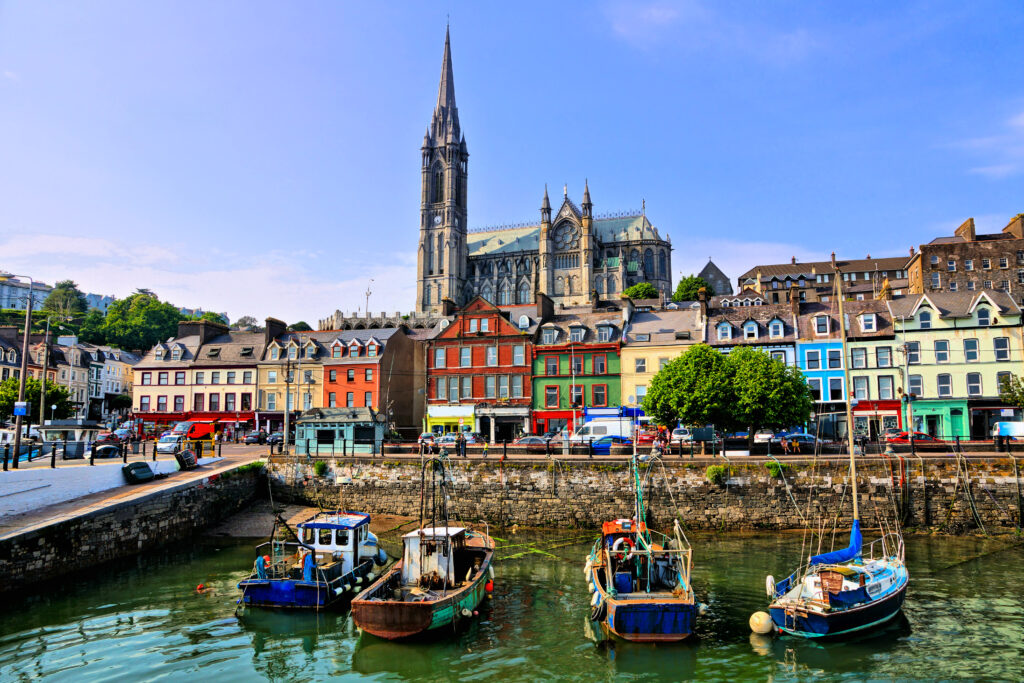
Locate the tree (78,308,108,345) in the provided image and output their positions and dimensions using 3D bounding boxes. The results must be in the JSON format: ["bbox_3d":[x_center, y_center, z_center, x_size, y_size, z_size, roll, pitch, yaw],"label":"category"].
[{"bbox_3d":[-90.168,-3.006,146.589,6.000,8.000,6.000,4,-9,-31],"label":"tree"}]

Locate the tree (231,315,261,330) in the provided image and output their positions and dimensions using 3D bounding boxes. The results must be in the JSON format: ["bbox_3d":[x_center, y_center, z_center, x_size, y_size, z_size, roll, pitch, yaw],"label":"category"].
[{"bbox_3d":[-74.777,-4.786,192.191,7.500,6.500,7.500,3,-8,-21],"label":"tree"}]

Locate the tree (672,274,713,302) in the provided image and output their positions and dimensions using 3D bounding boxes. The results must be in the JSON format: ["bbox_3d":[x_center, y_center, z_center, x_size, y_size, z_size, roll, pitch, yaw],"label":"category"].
[{"bbox_3d":[43.495,-11.178,162.574,10.000,9.500,10.000,-2,-7,17],"label":"tree"}]

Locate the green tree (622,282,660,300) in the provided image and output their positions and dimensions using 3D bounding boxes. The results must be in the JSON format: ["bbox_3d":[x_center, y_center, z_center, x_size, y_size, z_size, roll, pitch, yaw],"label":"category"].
[{"bbox_3d":[31.292,-10.535,164.510,8.800,7.500,8.800,-2,-7,17],"label":"green tree"}]

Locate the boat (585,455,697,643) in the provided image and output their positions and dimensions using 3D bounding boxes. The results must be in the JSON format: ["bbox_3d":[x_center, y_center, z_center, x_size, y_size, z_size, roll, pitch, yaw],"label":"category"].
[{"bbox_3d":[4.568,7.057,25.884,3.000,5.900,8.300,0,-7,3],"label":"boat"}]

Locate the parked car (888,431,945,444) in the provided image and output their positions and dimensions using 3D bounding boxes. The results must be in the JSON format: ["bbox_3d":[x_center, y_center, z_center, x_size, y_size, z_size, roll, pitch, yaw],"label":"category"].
[{"bbox_3d":[32.205,8.014,53.918,4.350,1.450,1.760,-1,-7,6],"label":"parked car"}]

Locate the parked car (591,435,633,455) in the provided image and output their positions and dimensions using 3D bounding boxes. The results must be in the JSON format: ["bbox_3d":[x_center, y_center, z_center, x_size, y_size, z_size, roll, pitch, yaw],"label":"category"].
[{"bbox_3d":[6.982,7.672,50.441,4.100,1.440,1.750,-2,-7,15],"label":"parked car"}]

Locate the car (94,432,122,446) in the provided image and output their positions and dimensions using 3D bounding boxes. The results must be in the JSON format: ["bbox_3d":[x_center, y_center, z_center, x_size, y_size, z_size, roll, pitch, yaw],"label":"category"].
[{"bbox_3d":[-44.690,10.863,75.228,1.750,1.450,4.100,-1,-7,8],"label":"car"}]

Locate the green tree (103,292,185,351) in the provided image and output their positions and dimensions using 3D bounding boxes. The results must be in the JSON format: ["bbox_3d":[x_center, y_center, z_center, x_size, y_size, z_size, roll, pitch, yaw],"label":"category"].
[{"bbox_3d":[-73.680,-3.104,136.395,15.500,14.000,15.500,-2,-7,17],"label":"green tree"}]

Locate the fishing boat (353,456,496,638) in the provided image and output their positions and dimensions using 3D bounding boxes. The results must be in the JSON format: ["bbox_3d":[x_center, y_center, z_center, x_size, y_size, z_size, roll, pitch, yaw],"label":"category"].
[{"bbox_3d":[-2.650,7.248,26.490,3.000,5.900,8.900,-2,-8,15],"label":"fishing boat"}]

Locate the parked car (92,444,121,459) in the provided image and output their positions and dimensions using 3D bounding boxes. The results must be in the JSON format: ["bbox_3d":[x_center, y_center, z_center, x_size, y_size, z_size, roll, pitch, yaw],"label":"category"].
[{"bbox_3d":[-31.260,8.670,52.334,1.750,1.450,4.100,-4,-8,27],"label":"parked car"}]

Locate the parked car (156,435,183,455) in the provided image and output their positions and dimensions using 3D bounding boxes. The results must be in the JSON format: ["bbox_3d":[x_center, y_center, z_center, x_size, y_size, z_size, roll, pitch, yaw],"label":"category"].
[{"bbox_3d":[-29.307,8.871,58.858,1.750,1.530,4.100,1,-7,-7],"label":"parked car"}]

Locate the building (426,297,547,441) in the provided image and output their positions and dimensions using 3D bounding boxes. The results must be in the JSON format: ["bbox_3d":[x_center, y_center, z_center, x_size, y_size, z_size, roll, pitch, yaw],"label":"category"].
[{"bbox_3d":[-1.839,3.508,78.452,12.550,15.710,10.500,-3,-8,20],"label":"building"}]

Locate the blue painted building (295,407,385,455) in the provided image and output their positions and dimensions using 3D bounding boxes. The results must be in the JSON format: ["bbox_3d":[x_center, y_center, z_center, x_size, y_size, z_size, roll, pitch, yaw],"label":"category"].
[{"bbox_3d":[-13.100,6.982,53.345,6.800,3.600,3.600,-1,-7,6],"label":"blue painted building"}]

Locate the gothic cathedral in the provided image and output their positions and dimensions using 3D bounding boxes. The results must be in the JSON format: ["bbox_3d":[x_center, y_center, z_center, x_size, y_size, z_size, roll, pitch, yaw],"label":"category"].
[{"bbox_3d":[11.069,-52.147,203.135,67.000,91.400,37.000,-3,-7,21],"label":"gothic cathedral"}]

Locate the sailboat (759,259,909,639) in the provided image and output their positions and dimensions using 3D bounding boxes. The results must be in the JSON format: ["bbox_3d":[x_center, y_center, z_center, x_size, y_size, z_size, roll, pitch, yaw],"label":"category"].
[{"bbox_3d":[12.425,3.486,25.463,8.300,13.100,2.600,6,-10,-40],"label":"sailboat"}]

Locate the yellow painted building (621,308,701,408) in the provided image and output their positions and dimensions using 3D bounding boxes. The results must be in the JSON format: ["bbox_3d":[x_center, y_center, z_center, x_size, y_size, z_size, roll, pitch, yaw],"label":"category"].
[{"bbox_3d":[15.915,3.874,70.941,7.730,14.000,9.800,-2,-7,17],"label":"yellow painted building"}]

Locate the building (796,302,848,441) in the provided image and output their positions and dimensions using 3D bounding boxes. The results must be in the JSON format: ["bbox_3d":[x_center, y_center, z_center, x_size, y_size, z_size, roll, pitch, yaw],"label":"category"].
[{"bbox_3d":[29.857,3.029,66.345,4.240,13.370,9.500,-3,-8,20],"label":"building"}]

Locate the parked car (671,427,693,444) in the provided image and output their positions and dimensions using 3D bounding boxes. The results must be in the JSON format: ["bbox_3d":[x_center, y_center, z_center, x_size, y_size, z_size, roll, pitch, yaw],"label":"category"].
[{"bbox_3d":[15.608,8.867,62.882,1.750,1.550,4.200,-2,-8,16],"label":"parked car"}]

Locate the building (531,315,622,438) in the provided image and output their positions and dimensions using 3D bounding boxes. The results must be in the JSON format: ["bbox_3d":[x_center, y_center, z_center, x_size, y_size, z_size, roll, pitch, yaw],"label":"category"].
[{"bbox_3d":[7.849,4.076,73.401,9.140,14.200,9.800,-2,-7,17],"label":"building"}]

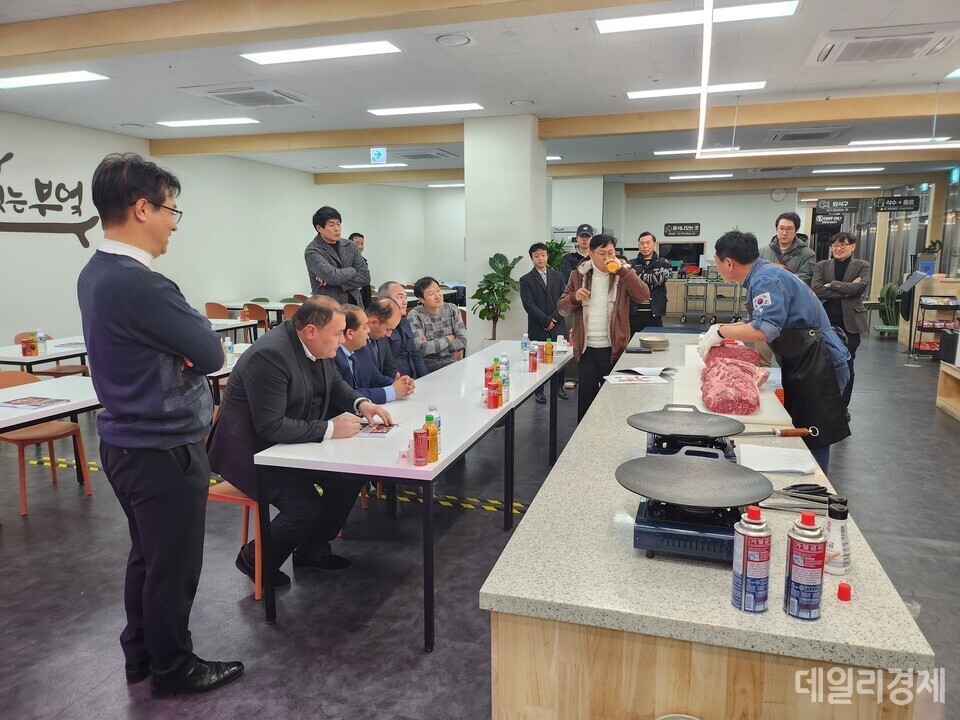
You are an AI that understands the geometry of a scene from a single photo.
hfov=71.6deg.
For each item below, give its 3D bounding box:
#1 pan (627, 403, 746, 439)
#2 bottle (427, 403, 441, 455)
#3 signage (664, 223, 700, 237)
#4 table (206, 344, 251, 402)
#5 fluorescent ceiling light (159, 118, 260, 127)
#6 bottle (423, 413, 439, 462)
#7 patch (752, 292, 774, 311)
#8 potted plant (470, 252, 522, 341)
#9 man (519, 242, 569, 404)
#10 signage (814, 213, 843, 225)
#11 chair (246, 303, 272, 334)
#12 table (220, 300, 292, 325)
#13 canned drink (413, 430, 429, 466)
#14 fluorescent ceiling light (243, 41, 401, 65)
[{"bbox_3d":[0.615,0.192,1.996,0.337,0.045,0.415,2,9,17],"label":"pan"},{"bbox_3d":[-0.194,0.289,2.784,0.061,0.210,0.061,0,9,0],"label":"bottle"},{"bbox_3d":[5.347,-3.424,17.559,0.909,0.338,0.040,2,9,17],"label":"signage"},{"bbox_3d":[-2.074,0.336,5.568,0.788,0.737,1.313,2,9,17],"label":"table"},{"bbox_3d":[-3.120,-2.716,7.649,1.200,0.060,0.260,2,9,17],"label":"fluorescent ceiling light"},{"bbox_3d":[-0.195,0.309,2.618,0.061,0.183,0.061,0,9,0],"label":"bottle"},{"bbox_3d":[1.210,-0.251,2.850,0.079,0.054,0.012,-17,-13,24],"label":"patch"},{"bbox_3d":[0.182,-0.370,7.337,0.570,1.570,0.520,2,9,17],"label":"potted plant"},{"bbox_3d":[0.696,-0.391,7.078,0.525,1.672,0.343,-2,9,-7],"label":"man"},{"bbox_3d":[9.917,-4.001,18.887,0.747,0.283,0.040,2,9,17],"label":"signage"},{"bbox_3d":[-3.489,-0.514,10.864,0.485,0.828,0.535,2,9,17],"label":"chair"},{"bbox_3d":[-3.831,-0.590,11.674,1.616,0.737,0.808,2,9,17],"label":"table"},{"bbox_3d":[-0.234,0.349,2.647,0.054,0.134,0.054,2,9,17],"label":"canned drink"},{"bbox_3d":[-1.205,-2.320,5.030,1.210,0.060,0.260,2,9,17],"label":"fluorescent ceiling light"}]

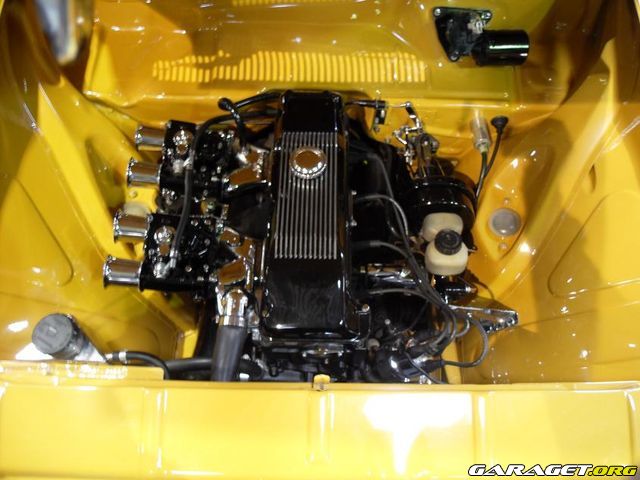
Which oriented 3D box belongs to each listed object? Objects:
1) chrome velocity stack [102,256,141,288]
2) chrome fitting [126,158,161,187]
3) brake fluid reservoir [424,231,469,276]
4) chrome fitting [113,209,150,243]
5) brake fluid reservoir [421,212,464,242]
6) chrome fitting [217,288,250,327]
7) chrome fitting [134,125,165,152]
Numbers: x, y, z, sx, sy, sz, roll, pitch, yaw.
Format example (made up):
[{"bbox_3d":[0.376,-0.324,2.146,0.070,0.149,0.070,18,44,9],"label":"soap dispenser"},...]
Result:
[{"bbox_3d":[-0.344,0.058,0.905,0.056,0.056,0.056,4,63,-8],"label":"chrome velocity stack"},{"bbox_3d":[-0.336,-0.124,0.993,0.056,0.058,0.058,5,59,-10],"label":"chrome fitting"},{"bbox_3d":[0.230,0.023,0.940,0.074,0.080,0.058,0,60,0],"label":"brake fluid reservoir"},{"bbox_3d":[-0.335,-0.020,0.930,0.056,0.058,0.058,5,59,-10],"label":"chrome fitting"},{"bbox_3d":[0.232,-0.024,0.980,0.075,0.050,0.055,0,60,0],"label":"brake fluid reservoir"},{"bbox_3d":[-0.139,0.109,0.835,0.050,0.045,0.053,0,71,0],"label":"chrome fitting"},{"bbox_3d":[-0.337,-0.202,1.039,0.056,0.058,0.058,5,59,-10],"label":"chrome fitting"}]

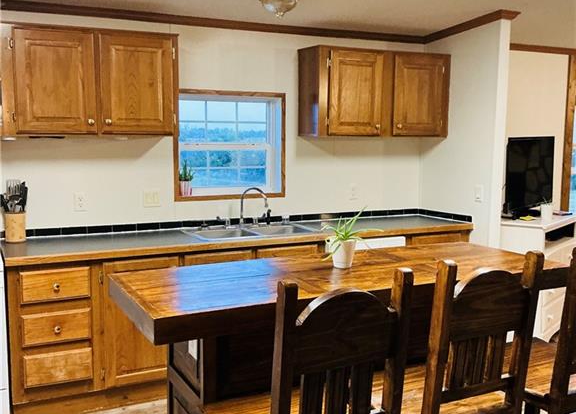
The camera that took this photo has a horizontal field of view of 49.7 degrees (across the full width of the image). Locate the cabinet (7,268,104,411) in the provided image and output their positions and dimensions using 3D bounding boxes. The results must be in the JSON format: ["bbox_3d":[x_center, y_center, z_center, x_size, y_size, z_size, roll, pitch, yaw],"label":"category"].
[{"bbox_3d":[-1.347,0.622,3.551,0.447,0.751,0.613,-3,7,-25],"label":"cabinet"}]

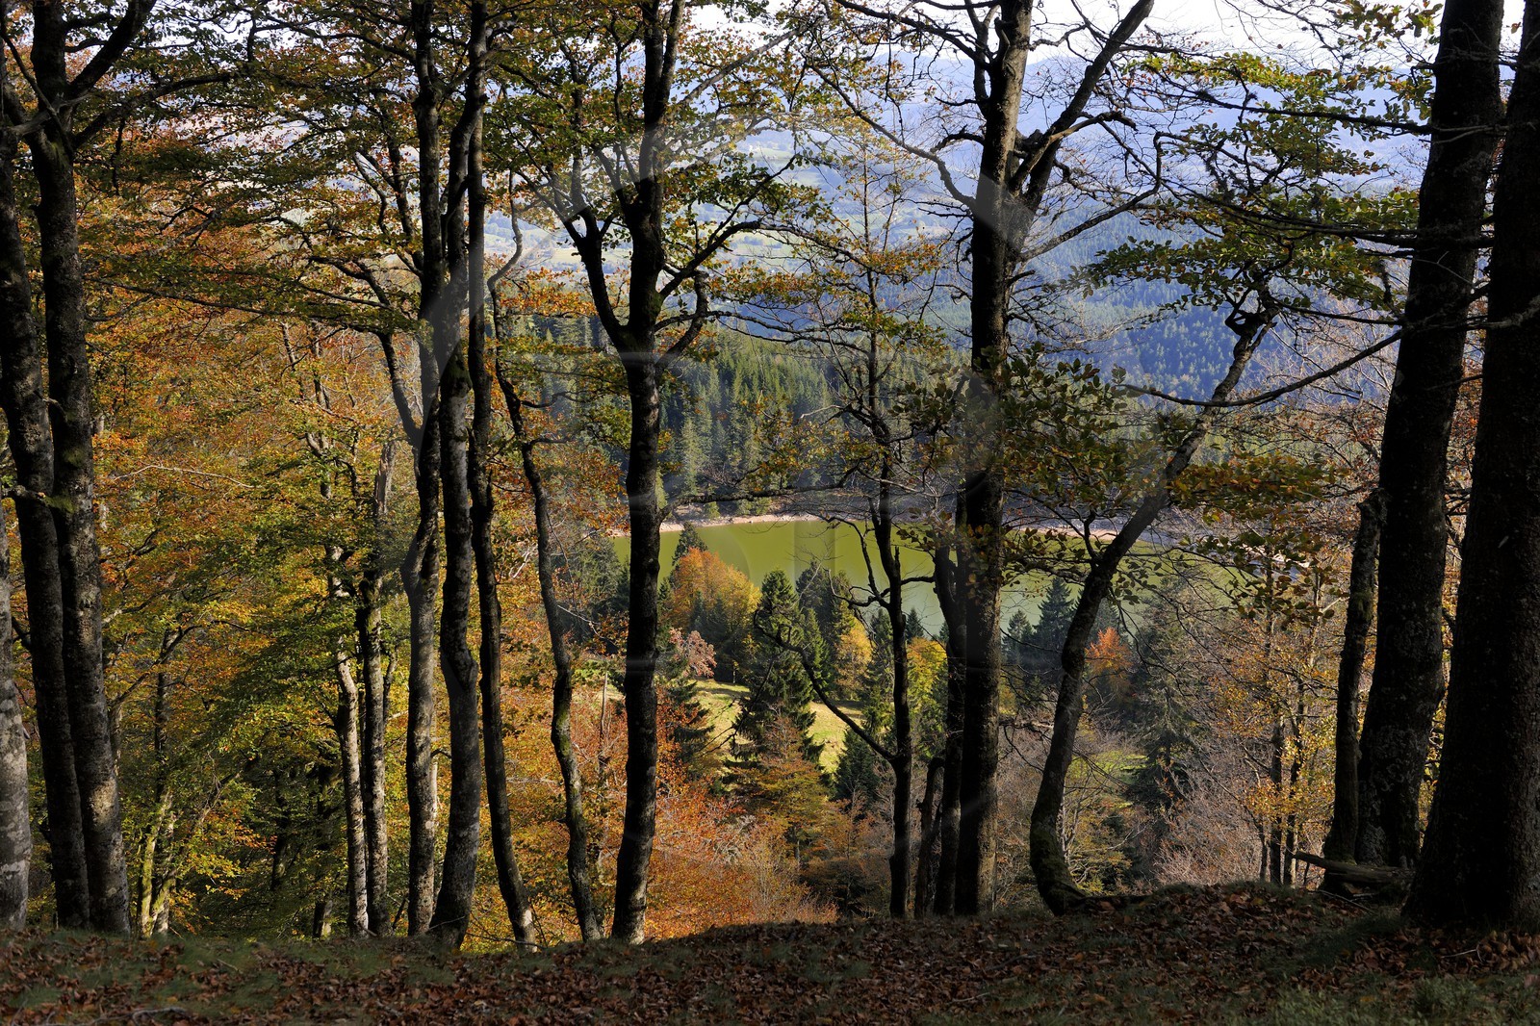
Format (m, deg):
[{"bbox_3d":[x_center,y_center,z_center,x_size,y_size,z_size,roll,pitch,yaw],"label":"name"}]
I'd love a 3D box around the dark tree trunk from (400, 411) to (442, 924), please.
[{"bbox_3d":[-2.749,1.391,12.802,0.291,4.265,0.258,0,13,0],"label":"dark tree trunk"}]

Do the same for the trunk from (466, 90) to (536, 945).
[{"bbox_3d":[-1.899,0.224,11.476,0.458,6.205,0.206,0,13,0],"label":"trunk"}]

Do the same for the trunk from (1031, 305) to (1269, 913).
[{"bbox_3d":[2.525,0.732,10.807,1.473,4.222,0.368,0,13,0],"label":"trunk"}]

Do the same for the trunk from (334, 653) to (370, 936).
[{"bbox_3d":[-3.650,2.484,14.192,0.189,2.637,0.189,0,13,0],"label":"trunk"}]

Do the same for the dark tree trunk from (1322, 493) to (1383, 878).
[{"bbox_3d":[3.339,1.019,9.230,0.164,2.314,0.164,0,13,0],"label":"dark tree trunk"}]

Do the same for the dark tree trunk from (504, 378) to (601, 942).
[{"bbox_3d":[-1.572,1.118,11.697,0.677,4.310,0.304,0,13,0],"label":"dark tree trunk"}]

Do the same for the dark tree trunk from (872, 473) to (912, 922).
[{"bbox_3d":[0.921,1.440,12.191,0.277,3.500,0.140,0,13,0],"label":"dark tree trunk"}]

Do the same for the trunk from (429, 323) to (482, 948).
[{"bbox_3d":[-2.181,0.993,11.286,0.350,4.404,0.262,0,13,0],"label":"trunk"}]

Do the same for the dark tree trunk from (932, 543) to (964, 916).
[{"bbox_3d":[1.385,1.725,12.640,0.235,3.081,0.168,0,13,0],"label":"dark tree trunk"}]

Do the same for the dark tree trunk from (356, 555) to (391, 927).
[{"bbox_3d":[-3.410,2.035,14.087,0.209,3.542,0.209,2,13,-1],"label":"dark tree trunk"}]

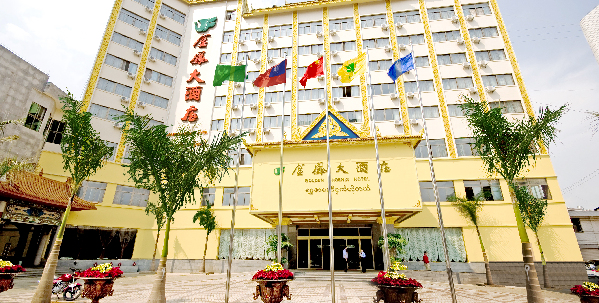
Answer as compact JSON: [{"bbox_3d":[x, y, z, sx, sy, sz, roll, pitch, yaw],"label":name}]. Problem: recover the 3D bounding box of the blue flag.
[{"bbox_3d":[3.843,-3.192,9.435,1.020,1.200,0.350,-3,-19,7],"label":"blue flag"}]

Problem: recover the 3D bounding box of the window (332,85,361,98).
[{"bbox_3d":[5.238,-6.639,27.984,3.030,1.360,0.200,-3,-20,7],"label":"window"}]

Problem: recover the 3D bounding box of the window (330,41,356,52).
[{"bbox_3d":[5.128,-12.039,28.968,2.947,1.388,0.200,-3,-19,7],"label":"window"}]

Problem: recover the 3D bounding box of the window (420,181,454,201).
[{"bbox_3d":[12.856,3.743,23.231,2.990,1.890,0.200,-3,-20,7],"label":"window"}]

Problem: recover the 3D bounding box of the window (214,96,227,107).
[{"bbox_3d":[-8.915,-5.640,28.423,1.316,1.290,0.180,-2,-20,8],"label":"window"}]

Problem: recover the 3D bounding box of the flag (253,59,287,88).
[{"bbox_3d":[-1.424,-3.740,11.950,1.639,1.521,0.400,-2,-20,8],"label":"flag"}]

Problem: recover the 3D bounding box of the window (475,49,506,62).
[{"bbox_3d":[19.030,-9.474,24.794,2.554,1.097,0.150,-2,-20,8],"label":"window"}]

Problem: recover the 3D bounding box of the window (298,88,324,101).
[{"bbox_3d":[1.382,-6.411,28.449,3.000,1.450,0.200,-3,-20,7],"label":"window"}]

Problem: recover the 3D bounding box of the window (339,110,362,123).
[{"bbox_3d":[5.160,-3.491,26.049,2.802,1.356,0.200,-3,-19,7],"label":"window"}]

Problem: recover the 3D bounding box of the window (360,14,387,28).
[{"bbox_3d":[8.918,-15.471,29.701,3.034,1.748,0.180,-3,-19,7],"label":"window"}]

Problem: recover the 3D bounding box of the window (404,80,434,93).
[{"bbox_3d":[12.557,-6.764,26.163,2.788,1.153,0.180,-3,-19,7],"label":"window"}]

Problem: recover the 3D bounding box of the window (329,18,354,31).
[{"bbox_3d":[5.035,-14.891,29.546,2.848,1.750,0.180,-2,-20,8],"label":"window"}]

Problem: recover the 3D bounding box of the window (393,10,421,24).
[{"bbox_3d":[12.027,-14.963,27.844,2.802,1.595,0.150,-2,-20,8],"label":"window"}]

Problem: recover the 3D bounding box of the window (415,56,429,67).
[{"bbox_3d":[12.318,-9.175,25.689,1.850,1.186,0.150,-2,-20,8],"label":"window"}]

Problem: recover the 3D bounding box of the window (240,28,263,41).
[{"bbox_3d":[-5.953,-14.419,31.070,2.864,1.750,0.180,-2,-20,8],"label":"window"}]

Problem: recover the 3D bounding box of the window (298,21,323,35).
[{"bbox_3d":[1.354,-14.733,30.056,2.858,1.750,0.180,-2,-20,8],"label":"window"}]

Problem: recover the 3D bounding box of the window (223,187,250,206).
[{"bbox_3d":[-6.039,4.445,24.416,2.819,1.771,0.180,-2,-20,8],"label":"window"}]

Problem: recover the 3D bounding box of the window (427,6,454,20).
[{"bbox_3d":[16.255,-15.706,28.588,2.825,1.672,0.200,-3,-19,7],"label":"window"}]

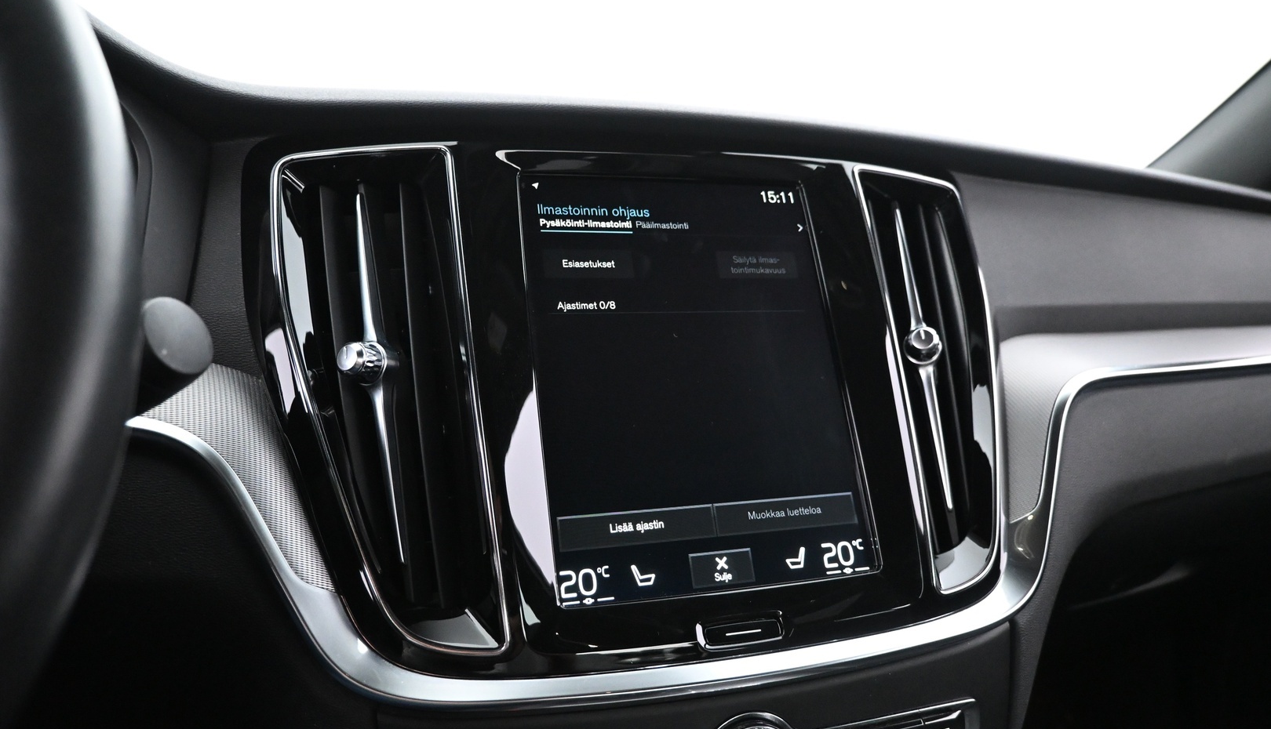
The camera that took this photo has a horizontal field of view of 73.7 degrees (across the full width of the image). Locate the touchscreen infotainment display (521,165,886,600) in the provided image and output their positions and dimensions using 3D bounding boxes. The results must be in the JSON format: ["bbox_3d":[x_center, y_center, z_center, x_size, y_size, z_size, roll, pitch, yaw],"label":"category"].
[{"bbox_3d":[0.025,0.003,0.360,0.137,0.183,0.015,-2,-19,-16],"label":"touchscreen infotainment display"}]

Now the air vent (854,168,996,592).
[{"bbox_3d":[0.139,0.005,0.412,0.081,0.211,0.040,7,-22,-30],"label":"air vent"}]

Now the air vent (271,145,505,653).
[{"bbox_3d":[-0.100,0.012,0.343,0.081,0.211,0.040,-10,-17,-2],"label":"air vent"}]

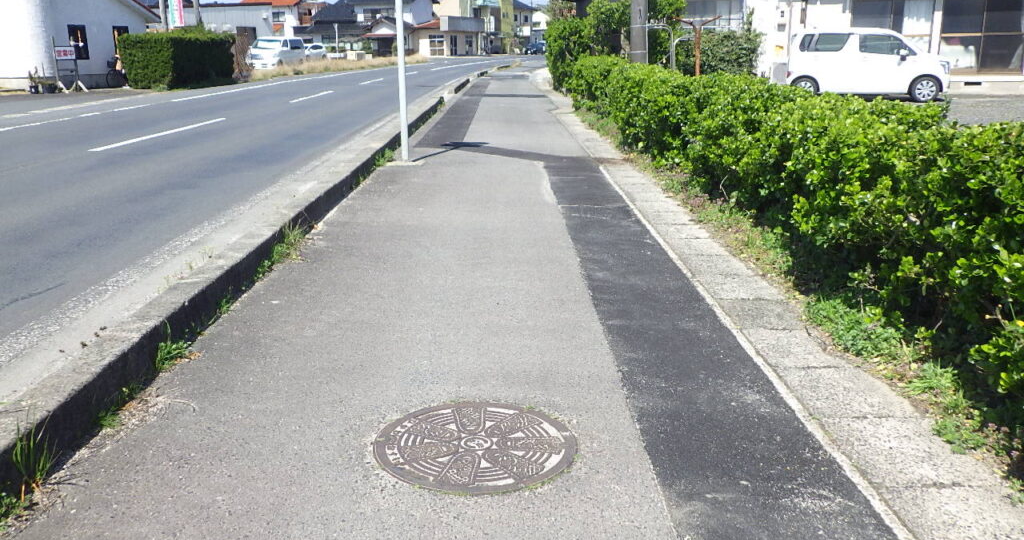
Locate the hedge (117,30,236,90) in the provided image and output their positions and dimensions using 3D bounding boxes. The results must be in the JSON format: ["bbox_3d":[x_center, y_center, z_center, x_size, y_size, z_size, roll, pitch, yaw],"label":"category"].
[{"bbox_3d":[-11.824,-7.378,29.464,1.700,1.670,5.300,0,15,4],"label":"hedge"}]

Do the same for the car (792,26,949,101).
[{"bbox_3d":[8.153,-4.744,19.042,3.400,1.650,1.480,5,16,21],"label":"car"}]

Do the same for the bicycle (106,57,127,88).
[{"bbox_3d":[-14.276,-7.506,31.287,1.750,1.080,0.580,-2,15,-7],"label":"bicycle"}]

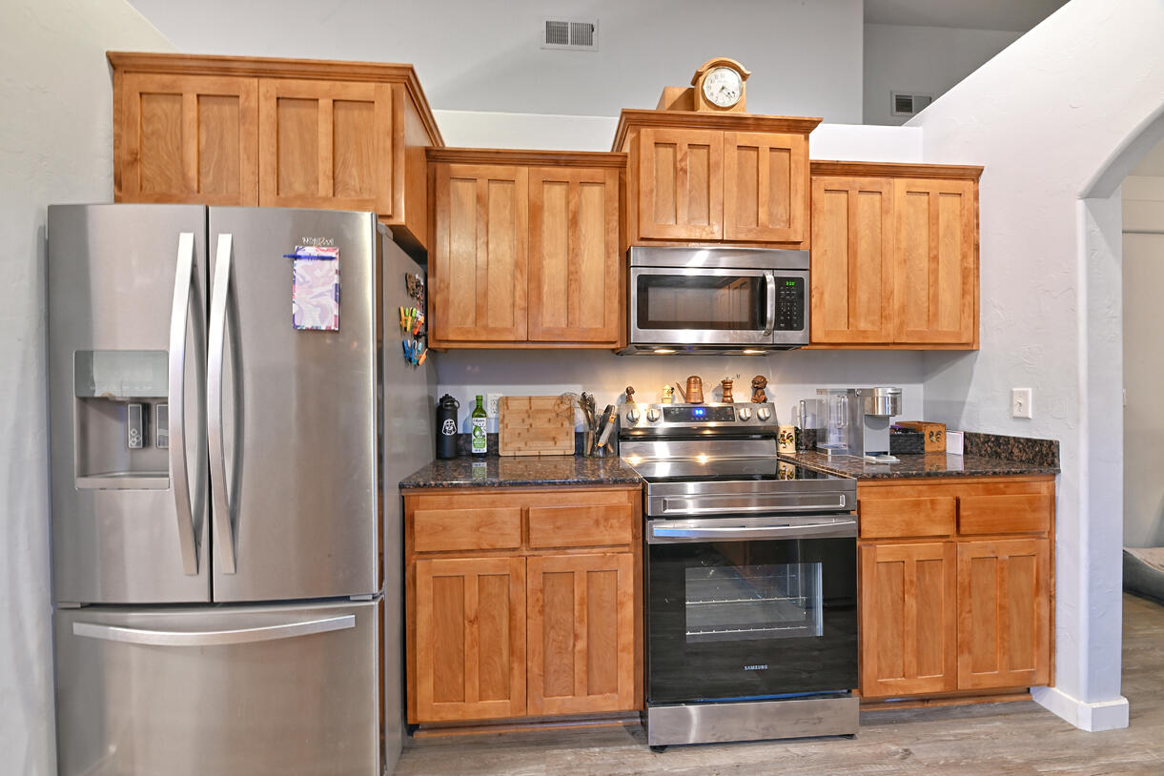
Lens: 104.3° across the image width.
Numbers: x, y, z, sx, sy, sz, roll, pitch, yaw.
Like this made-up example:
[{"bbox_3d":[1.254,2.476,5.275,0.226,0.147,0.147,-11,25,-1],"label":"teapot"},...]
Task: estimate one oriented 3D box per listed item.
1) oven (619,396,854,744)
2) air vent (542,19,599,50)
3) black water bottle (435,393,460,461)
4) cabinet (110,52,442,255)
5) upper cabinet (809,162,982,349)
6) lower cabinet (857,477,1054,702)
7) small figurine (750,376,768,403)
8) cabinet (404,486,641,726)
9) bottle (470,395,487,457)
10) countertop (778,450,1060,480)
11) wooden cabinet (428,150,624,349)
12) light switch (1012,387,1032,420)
[{"bbox_3d":[0.584,0.667,1.905,0.762,1.190,0.700,0,0,-4],"label":"oven"},{"bbox_3d":[-0.077,-2.259,2.893,0.355,0.203,0.025,0,0,-4],"label":"air vent"},{"bbox_3d":[-0.610,0.176,2.062,0.097,0.288,0.094,0,0,-25],"label":"black water bottle"},{"bbox_3d":[-1.061,-0.810,1.790,0.955,0.514,0.648,0,0,-4],"label":"cabinet"},{"bbox_3d":[1.364,-0.580,2.153,0.833,0.813,0.352,0,0,-4],"label":"upper cabinet"},{"bbox_3d":[1.374,0.747,1.983,0.804,0.843,0.632,0,0,-4],"label":"lower cabinet"},{"bbox_3d":[0.863,0.009,2.204,0.066,0.131,0.074,0,0,42],"label":"small figurine"},{"bbox_3d":[-0.212,0.756,1.867,0.809,0.843,0.632,0,0,-4],"label":"cabinet"},{"bbox_3d":[-0.478,0.180,2.119,0.067,0.289,0.067,0,0,-4],"label":"bottle"},{"bbox_3d":[1.383,0.328,2.014,0.850,0.024,0.630,0,0,-4],"label":"countertop"},{"bbox_3d":[-0.234,-0.573,2.037,0.828,0.813,0.352,0,0,-4],"label":"wooden cabinet"},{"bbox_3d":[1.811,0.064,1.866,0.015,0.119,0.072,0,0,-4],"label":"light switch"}]

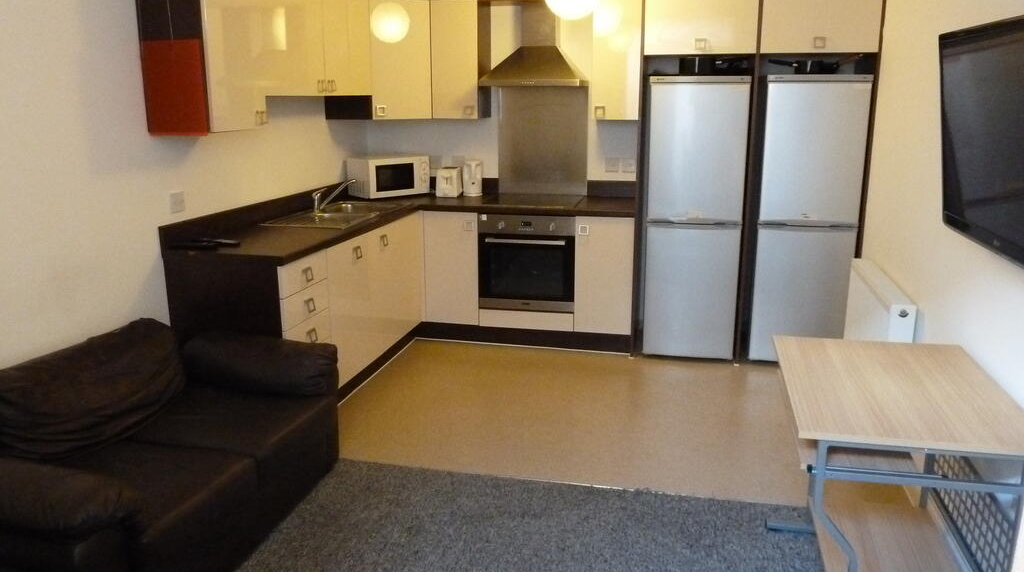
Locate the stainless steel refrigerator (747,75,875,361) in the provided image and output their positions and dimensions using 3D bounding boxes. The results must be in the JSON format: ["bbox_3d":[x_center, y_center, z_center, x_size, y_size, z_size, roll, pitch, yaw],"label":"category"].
[{"bbox_3d":[1.693,-0.393,4.327,0.540,1.631,0.575,3,14,14],"label":"stainless steel refrigerator"}]

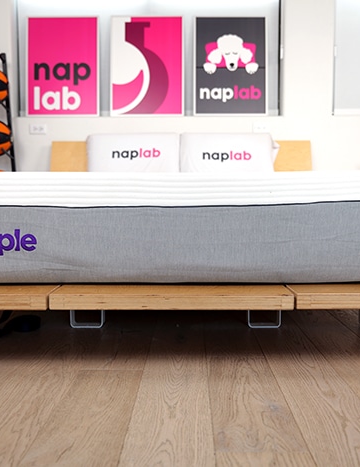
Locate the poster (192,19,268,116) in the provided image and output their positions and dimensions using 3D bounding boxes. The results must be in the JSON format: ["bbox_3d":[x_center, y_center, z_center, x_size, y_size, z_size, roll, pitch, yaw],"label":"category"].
[{"bbox_3d":[0.355,-1.163,3.511,0.520,0.710,0.025,0,-1,1],"label":"poster"}]

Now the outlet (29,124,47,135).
[{"bbox_3d":[-0.978,-0.717,3.488,0.115,0.071,0.009,0,4,1],"label":"outlet"}]

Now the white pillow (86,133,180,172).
[{"bbox_3d":[-0.290,-0.464,3.149,0.600,0.360,0.140,0,-19,1],"label":"white pillow"}]

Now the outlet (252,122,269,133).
[{"bbox_3d":[0.558,-0.721,3.463,0.115,0.071,0.009,0,4,1],"label":"outlet"}]

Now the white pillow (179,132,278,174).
[{"bbox_3d":[0.301,-0.463,3.139,0.610,0.360,0.140,0,-19,1],"label":"white pillow"}]

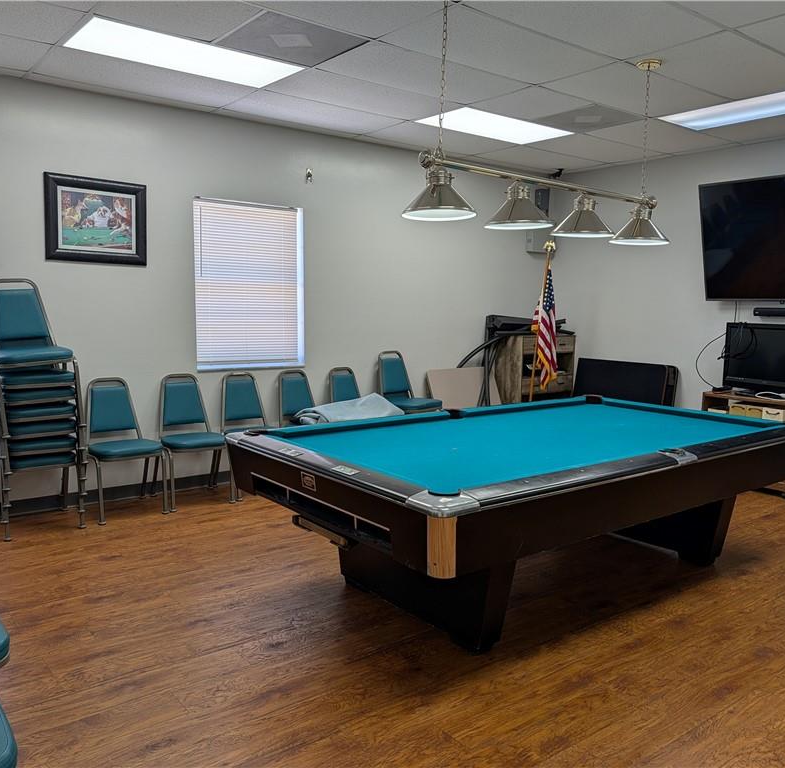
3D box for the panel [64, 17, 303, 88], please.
[{"bbox_3d":[-1.134,-1.834,3.938,1.200,0.060,0.600,-5,9,-37],"label":"panel"}]

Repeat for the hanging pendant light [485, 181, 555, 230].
[{"bbox_3d":[0.607,-0.860,3.384,0.335,0.215,0.335,1,7,0],"label":"hanging pendant light"}]

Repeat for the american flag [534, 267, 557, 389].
[{"bbox_3d":[1.442,-0.510,6.668,0.240,1.180,0.220,3,7,12],"label":"american flag"}]

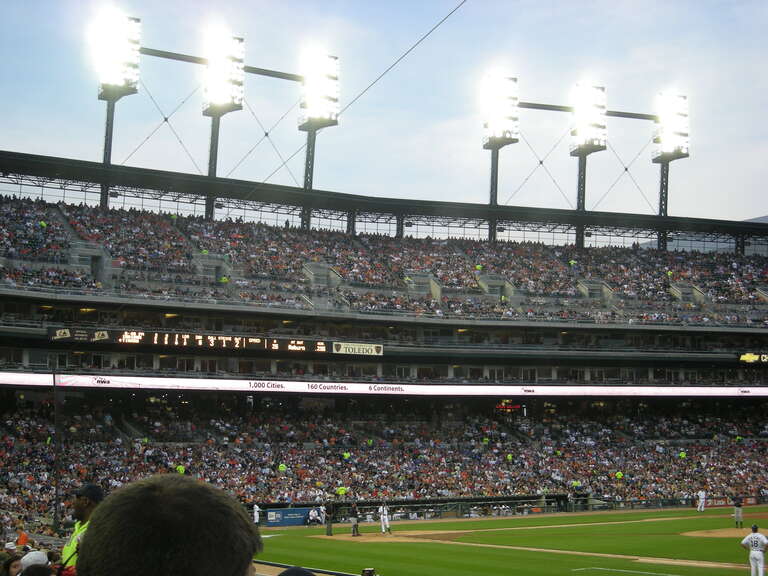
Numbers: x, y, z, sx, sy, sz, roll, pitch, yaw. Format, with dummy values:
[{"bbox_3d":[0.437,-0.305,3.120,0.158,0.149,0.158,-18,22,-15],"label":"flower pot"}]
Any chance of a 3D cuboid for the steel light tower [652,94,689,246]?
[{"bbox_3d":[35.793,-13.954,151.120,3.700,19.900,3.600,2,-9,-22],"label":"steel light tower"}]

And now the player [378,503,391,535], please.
[{"bbox_3d":[0.043,12.535,65.100,0.660,1.780,0.520,-3,-8,11],"label":"player"}]

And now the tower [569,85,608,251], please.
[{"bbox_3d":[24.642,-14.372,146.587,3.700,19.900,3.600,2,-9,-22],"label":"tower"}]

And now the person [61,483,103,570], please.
[{"bbox_3d":[-2.058,2.265,8.376,0.380,1.780,0.540,3,-9,-26],"label":"person"}]

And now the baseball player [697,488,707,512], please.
[{"bbox_3d":[22.525,15.097,85.000,0.620,1.760,0.450,-9,-11,44],"label":"baseball player"}]

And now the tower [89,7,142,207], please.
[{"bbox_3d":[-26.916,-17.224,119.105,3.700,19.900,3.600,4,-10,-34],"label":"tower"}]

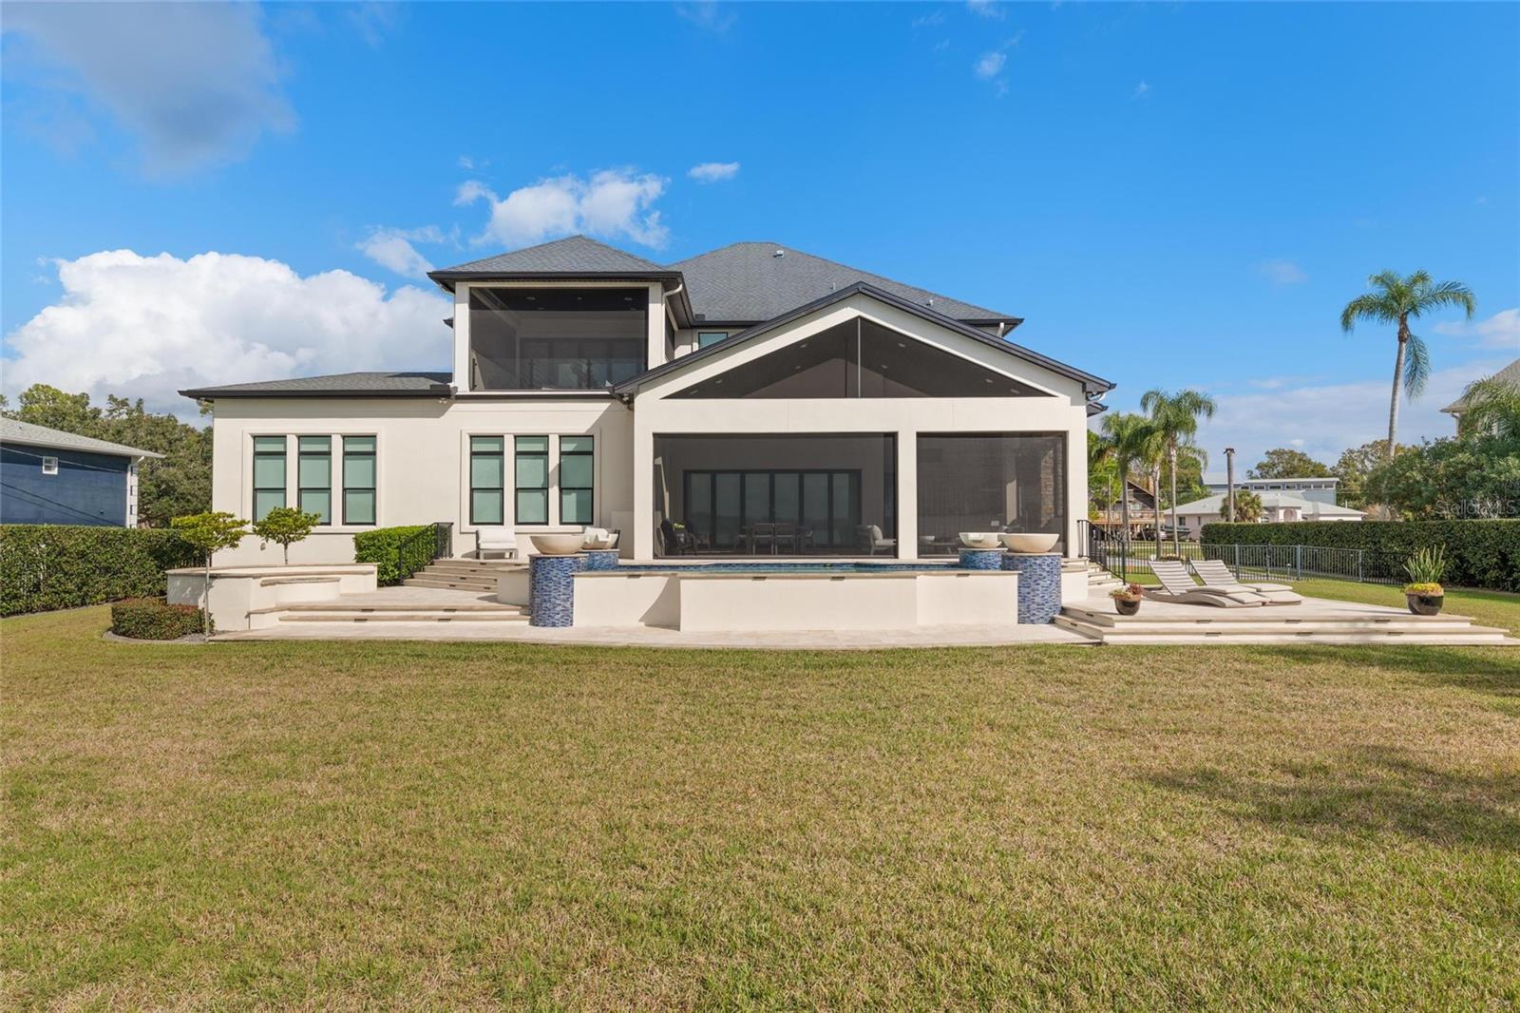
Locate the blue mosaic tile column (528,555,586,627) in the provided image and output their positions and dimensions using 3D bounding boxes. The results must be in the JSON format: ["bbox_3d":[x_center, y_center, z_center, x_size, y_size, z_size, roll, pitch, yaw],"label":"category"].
[{"bbox_3d":[-3.831,1.566,16.021,1.050,1.330,1.050,0,-1,0],"label":"blue mosaic tile column"}]

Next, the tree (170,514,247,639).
[{"bbox_3d":[-9.590,1.160,14.735,1.220,2.170,1.180,0,-1,0],"label":"tree"}]

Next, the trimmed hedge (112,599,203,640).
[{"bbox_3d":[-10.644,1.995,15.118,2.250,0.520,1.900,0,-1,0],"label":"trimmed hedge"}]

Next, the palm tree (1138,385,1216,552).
[{"bbox_3d":[21.072,-1.642,42.710,3.700,8.500,3.600,0,-1,0],"label":"palm tree"}]

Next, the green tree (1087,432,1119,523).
[{"bbox_3d":[26.800,-1.900,70.000,7.000,10.000,7.000,0,-1,0],"label":"green tree"}]

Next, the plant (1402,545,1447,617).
[{"bbox_3d":[10.855,1.173,13.765,0.699,1.146,0.699,0,-1,0],"label":"plant"}]

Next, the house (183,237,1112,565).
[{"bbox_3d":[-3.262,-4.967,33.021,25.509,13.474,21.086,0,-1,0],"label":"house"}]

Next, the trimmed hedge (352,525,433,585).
[{"bbox_3d":[-9.563,1.247,21.996,1.286,1.419,2.057,0,-1,-3],"label":"trimmed hedge"}]

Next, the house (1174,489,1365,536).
[{"bbox_3d":[52.043,0.831,86.926,14.400,5.143,10.800,0,-1,0],"label":"house"}]

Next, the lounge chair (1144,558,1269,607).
[{"bbox_3d":[8.254,1.402,15.798,0.782,0.786,1.954,0,-1,-24],"label":"lounge chair"}]

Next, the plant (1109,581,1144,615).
[{"bbox_3d":[6.317,1.561,14.492,0.580,0.570,0.550,0,-1,0],"label":"plant"}]

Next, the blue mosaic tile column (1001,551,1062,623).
[{"bbox_3d":[4.942,1.460,15.303,1.070,1.224,1.070,0,-1,0],"label":"blue mosaic tile column"}]

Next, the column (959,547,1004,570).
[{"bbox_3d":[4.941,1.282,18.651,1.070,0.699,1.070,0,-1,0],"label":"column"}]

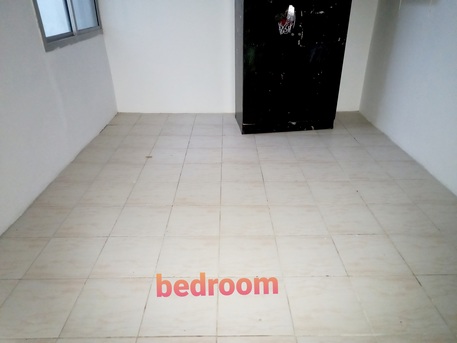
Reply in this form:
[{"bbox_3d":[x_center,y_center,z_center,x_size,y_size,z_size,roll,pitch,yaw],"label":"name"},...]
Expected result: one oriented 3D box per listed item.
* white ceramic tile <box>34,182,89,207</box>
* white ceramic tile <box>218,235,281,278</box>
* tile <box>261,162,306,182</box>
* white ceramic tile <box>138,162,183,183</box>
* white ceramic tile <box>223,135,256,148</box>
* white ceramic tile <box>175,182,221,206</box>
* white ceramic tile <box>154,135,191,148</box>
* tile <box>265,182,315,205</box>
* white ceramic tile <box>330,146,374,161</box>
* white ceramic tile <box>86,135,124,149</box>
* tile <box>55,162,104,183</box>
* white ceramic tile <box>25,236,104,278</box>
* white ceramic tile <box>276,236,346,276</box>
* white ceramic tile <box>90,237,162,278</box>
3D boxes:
[{"bbox_3d":[-1.239,0.174,2.441,0.335,0.010,0.335,-1,27,0],"label":"white ceramic tile"},{"bbox_3d":[0.125,0.508,1.997,0.359,0.010,0.359,0,27,0],"label":"white ceramic tile"},{"bbox_3d":[0.439,0.006,2.694,0.330,0.010,0.330,0,27,0],"label":"tile"},{"bbox_3d":[-0.551,0.015,2.693,0.330,0.010,0.330,0,27,0],"label":"white ceramic tile"},{"bbox_3d":[0.111,-0.298,3.328,0.335,0.010,0.335,-1,27,0],"label":"white ceramic tile"},{"bbox_3d":[-0.211,0.153,2.299,0.313,0.010,0.313,0,27,0],"label":"white ceramic tile"},{"bbox_3d":[-0.554,-0.288,3.279,0.330,0.010,0.330,0,27,0],"label":"white ceramic tile"},{"bbox_3d":[0.537,0.190,2.914,0.400,0.010,0.400,-1,27,0],"label":"tile"},{"bbox_3d":[1.125,-0.156,3.034,0.335,0.010,0.335,-1,27,0],"label":"white ceramic tile"},{"bbox_3d":[-1.466,-0.342,3.984,0.400,0.010,0.400,-1,27,0],"label":"white ceramic tile"},{"bbox_3d":[-1.211,0.020,2.692,0.330,0.010,0.330,0,27,0],"label":"tile"},{"bbox_3d":[-0.876,0.471,1.813,0.330,0.010,0.330,0,27,0],"label":"white ceramic tile"},{"bbox_3d":[0.487,0.506,1.998,0.359,0.010,0.359,0,27,0],"label":"white ceramic tile"},{"bbox_3d":[-0.599,0.512,1.994,0.359,0.010,0.359,0,27,0],"label":"white ceramic tile"}]

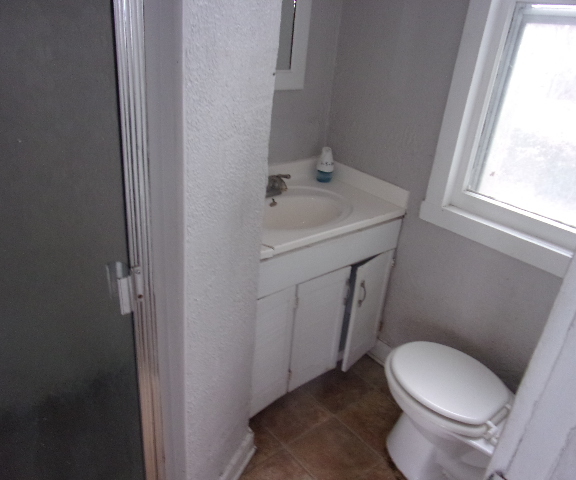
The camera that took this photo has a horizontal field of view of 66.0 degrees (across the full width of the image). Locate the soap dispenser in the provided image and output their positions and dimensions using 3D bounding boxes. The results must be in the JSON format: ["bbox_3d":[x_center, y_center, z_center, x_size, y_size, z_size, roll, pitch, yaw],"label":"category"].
[{"bbox_3d":[0.193,-0.386,2.282,0.087,0.172,0.078,-3,28,-14],"label":"soap dispenser"}]

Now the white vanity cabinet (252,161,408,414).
[{"bbox_3d":[-0.006,0.203,2.154,0.882,0.972,0.562,-16,33,-34],"label":"white vanity cabinet"}]

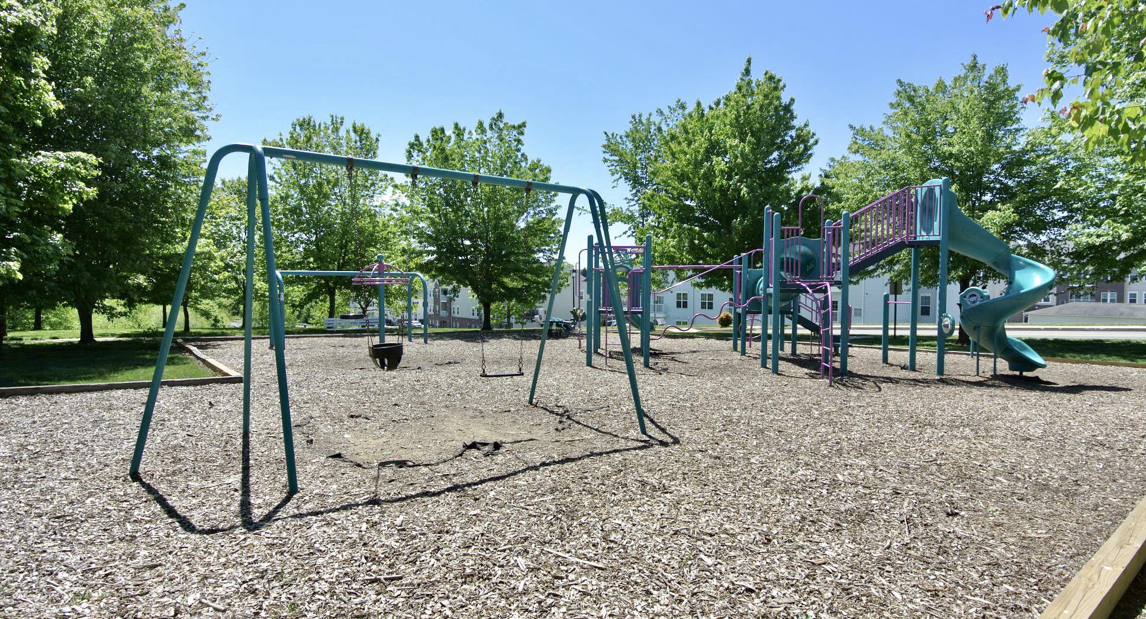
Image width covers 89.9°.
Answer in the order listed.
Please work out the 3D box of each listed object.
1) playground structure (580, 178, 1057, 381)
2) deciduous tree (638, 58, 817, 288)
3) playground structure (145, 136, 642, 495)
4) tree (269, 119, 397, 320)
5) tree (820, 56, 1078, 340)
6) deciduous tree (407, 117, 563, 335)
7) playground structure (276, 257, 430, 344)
[{"bbox_3d":[5.150,-0.630,12.900,9.900,3.850,5.800,0,2,0],"label":"playground structure"},{"bbox_3d":[5.654,-4.095,21.000,6.400,10.020,6.400,0,2,0],"label":"deciduous tree"},{"bbox_3d":[-1.165,-0.030,5.453,4.850,2.450,2.090,-1,3,-37],"label":"playground structure"},{"bbox_3d":[-11.690,-4.303,28.000,6.100,10.270,6.100,0,2,0],"label":"tree"},{"bbox_3d":[13.716,-3.878,20.800,7.800,10.290,7.700,0,2,0],"label":"tree"},{"bbox_3d":[-4.078,-3.995,26.000,7.000,9.780,6.800,0,2,0],"label":"deciduous tree"},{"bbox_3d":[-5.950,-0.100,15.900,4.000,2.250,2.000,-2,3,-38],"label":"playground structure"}]

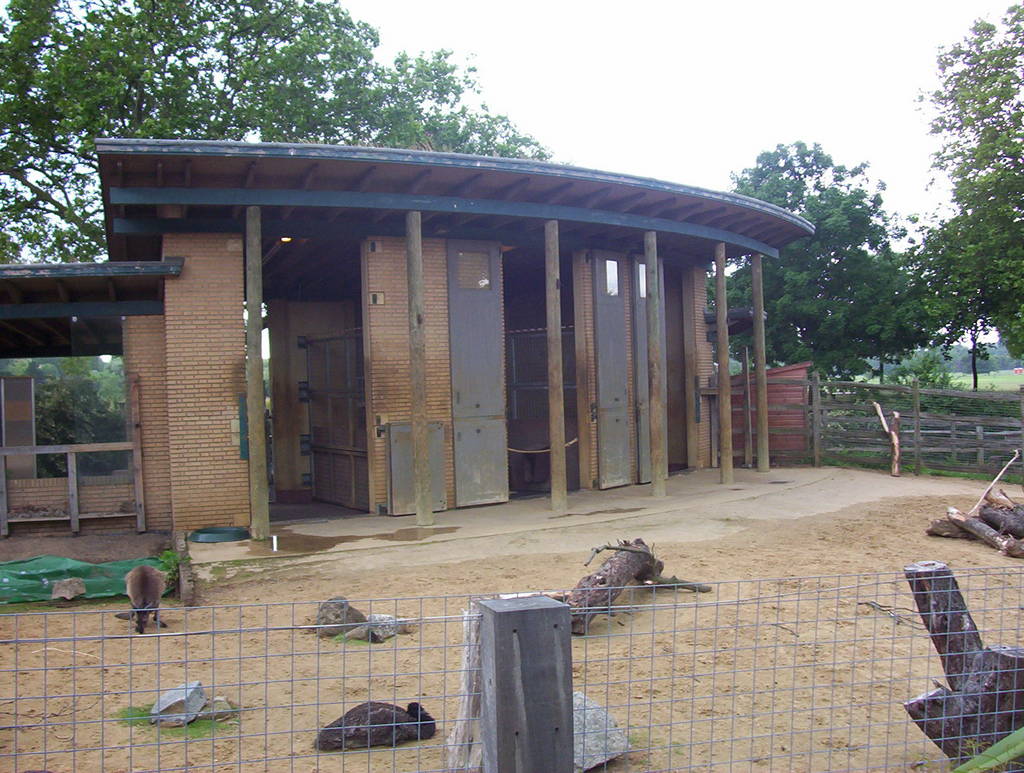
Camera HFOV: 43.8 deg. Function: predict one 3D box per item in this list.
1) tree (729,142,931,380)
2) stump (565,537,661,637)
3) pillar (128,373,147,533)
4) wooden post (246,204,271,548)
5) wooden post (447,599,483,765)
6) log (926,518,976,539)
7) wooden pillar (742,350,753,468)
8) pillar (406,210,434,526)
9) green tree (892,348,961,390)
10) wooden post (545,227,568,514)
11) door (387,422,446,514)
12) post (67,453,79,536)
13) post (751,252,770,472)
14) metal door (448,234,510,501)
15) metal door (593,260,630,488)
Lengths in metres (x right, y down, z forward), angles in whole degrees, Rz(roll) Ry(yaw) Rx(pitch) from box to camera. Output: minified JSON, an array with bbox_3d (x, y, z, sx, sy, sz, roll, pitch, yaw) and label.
[{"bbox_3d":[10.327,-3.369,42.033,6.300,9.340,6.300,-2,0,0],"label":"tree"},{"bbox_3d":[0.866,1.661,10.800,0.430,0.442,2.150,-2,1,20],"label":"stump"},{"bbox_3d":[-5.041,0.896,17.191,0.115,2.144,0.110,-2,0,-12],"label":"pillar"},{"bbox_3d":[-3.207,-0.168,16.102,0.220,4.206,0.220,-1,1,-20],"label":"wooden post"},{"bbox_3d":[-0.202,1.459,6.200,0.240,0.840,0.240,-2,0,0],"label":"wooden post"},{"bbox_3d":[4.846,1.559,13.900,0.750,0.200,0.260,-1,0,31],"label":"log"},{"bbox_3d":[4.669,0.412,25.290,0.130,2.392,0.130,-2,0,-5],"label":"wooden pillar"},{"bbox_3d":[-1.193,-0.233,16.500,0.215,4.050,0.215,-2,0,-30],"label":"pillar"},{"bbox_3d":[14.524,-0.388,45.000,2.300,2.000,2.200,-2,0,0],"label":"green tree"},{"bbox_3d":[0.611,-0.278,17.700,0.215,4.030,0.215,-2,0,0],"label":"wooden post"},{"bbox_3d":[-1.374,1.186,18.518,0.962,1.284,0.070,-2,1,-37],"label":"door"},{"bbox_3d":[-5.885,1.418,17.095,0.103,1.108,0.100,-3,0,-12],"label":"post"},{"bbox_3d":[4.582,-0.426,23.500,0.210,4.020,0.210,-1,0,28],"label":"post"},{"bbox_3d":[-0.496,-0.196,19.338,0.996,3.989,0.070,-2,1,-39],"label":"metal door"},{"bbox_3d":[1.656,-0.254,20.900,0.080,3.820,0.800,-1,1,41],"label":"metal door"}]

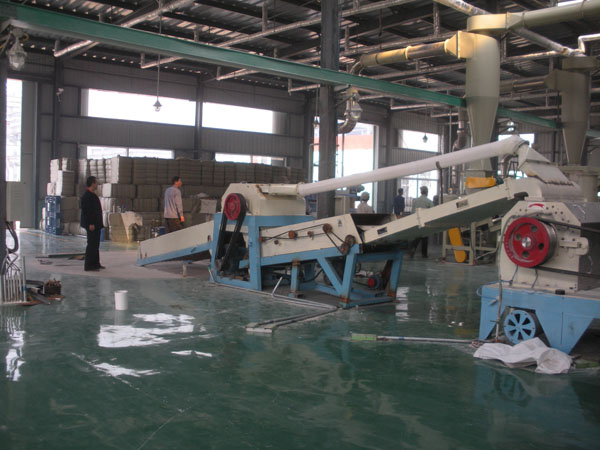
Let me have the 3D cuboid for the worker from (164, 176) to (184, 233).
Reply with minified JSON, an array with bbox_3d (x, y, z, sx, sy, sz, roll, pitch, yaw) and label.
[{"bbox_3d":[-2.800,-0.200,13.850,0.500,1.730,0.330,5,5,43],"label":"worker"}]

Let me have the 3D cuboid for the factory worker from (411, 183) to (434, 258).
[{"bbox_3d":[2.940,-0.050,14.950,0.540,1.700,0.380,2,3,5],"label":"factory worker"}]

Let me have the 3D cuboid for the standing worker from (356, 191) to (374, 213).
[{"bbox_3d":[1.650,-0.045,15.850,0.450,1.570,0.300,2,3,5],"label":"standing worker"}]

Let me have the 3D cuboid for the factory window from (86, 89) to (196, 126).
[{"bbox_3d":[-5.650,-4.240,22.760,4.450,1.020,0.150,-1,4,-41],"label":"factory window"}]

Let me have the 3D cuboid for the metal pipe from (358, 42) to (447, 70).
[{"bbox_3d":[2.360,-3.930,14.600,0.260,0.260,2.600,-1,4,-41],"label":"metal pipe"}]

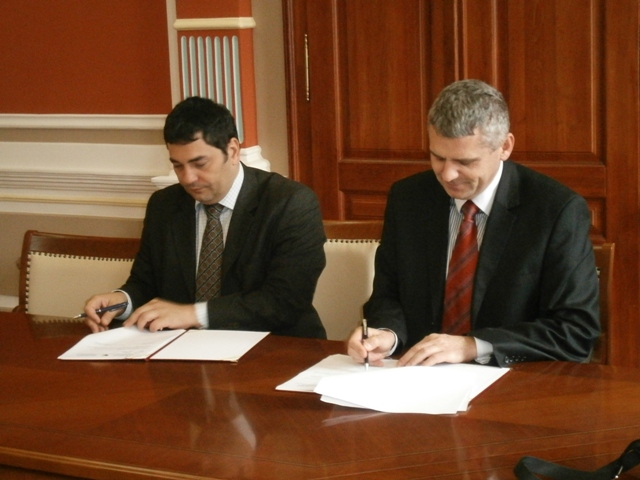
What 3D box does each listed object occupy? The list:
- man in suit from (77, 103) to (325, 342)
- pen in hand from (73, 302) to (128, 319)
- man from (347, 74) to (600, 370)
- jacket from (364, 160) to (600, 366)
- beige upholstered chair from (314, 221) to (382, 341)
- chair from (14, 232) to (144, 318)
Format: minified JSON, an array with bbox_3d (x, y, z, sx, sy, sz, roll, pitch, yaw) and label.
[{"bbox_3d":[-0.200,0.281,3.507,0.600,1.320,0.760,2,10,22],"label":"man in suit"},{"bbox_3d":[-0.542,0.176,3.340,0.140,0.012,0.012,-16,11,-7],"label":"pen in hand"},{"bbox_3d":[0.396,0.306,3.160,0.580,1.350,0.750,2,10,24],"label":"man"},{"bbox_3d":[0.407,0.188,3.172,0.570,0.740,0.520,2,10,24],"label":"jacket"},{"bbox_3d":[-0.104,0.452,3.657,0.570,0.950,0.600,1,10,20],"label":"beige upholstered chair"},{"bbox_3d":[-0.694,0.488,3.558,0.570,0.950,0.600,3,10,28],"label":"chair"}]

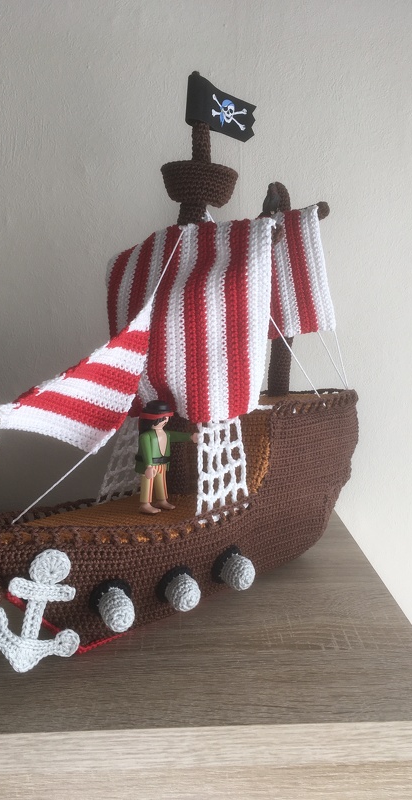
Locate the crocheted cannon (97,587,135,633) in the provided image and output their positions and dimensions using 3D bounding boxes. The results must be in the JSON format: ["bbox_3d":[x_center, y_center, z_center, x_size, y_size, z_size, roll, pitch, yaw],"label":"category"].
[{"bbox_3d":[-0.053,0.124,0.396,0.020,0.020,0.024,-4,17,-19],"label":"crocheted cannon"}]

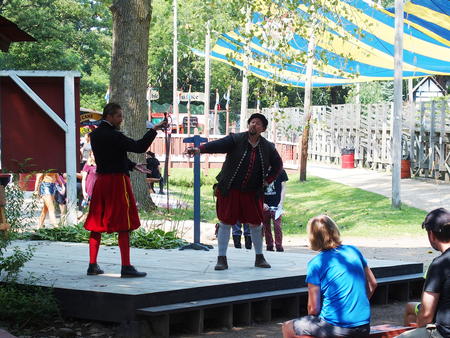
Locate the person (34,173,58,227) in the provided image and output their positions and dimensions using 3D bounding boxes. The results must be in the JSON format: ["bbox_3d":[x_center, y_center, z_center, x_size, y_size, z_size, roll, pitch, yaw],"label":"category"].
[{"bbox_3d":[-3.846,0.467,26.000,0.550,1.650,0.420,-1,1,-30],"label":"person"}]

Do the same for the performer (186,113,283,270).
[{"bbox_3d":[0.106,0.249,13.350,1.050,1.760,0.680,0,1,13],"label":"performer"}]

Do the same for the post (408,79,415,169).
[{"bbox_3d":[7.415,-1.786,47.500,0.200,3.750,0.200,0,1,0],"label":"post"}]

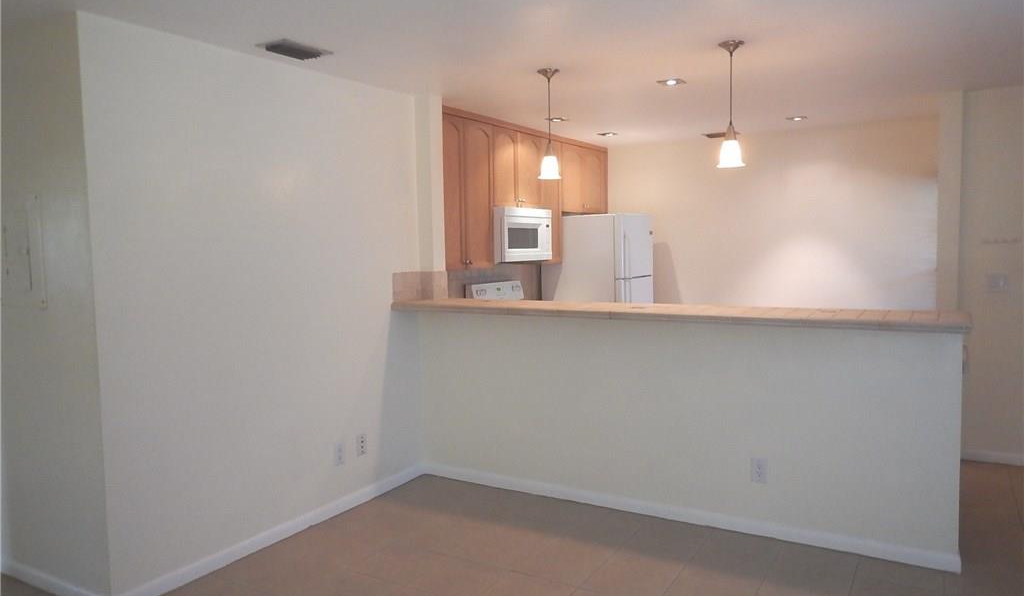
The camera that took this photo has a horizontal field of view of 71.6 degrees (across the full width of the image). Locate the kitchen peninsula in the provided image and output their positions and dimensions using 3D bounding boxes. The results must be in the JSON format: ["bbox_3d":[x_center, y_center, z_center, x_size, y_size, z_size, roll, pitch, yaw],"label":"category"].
[{"bbox_3d":[0.704,0.619,3.845,2.953,1.122,0.598,1,4,31],"label":"kitchen peninsula"}]

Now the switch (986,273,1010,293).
[{"bbox_3d":[3.115,-0.096,4.550,0.120,0.120,0.012,1,5,31],"label":"switch"}]

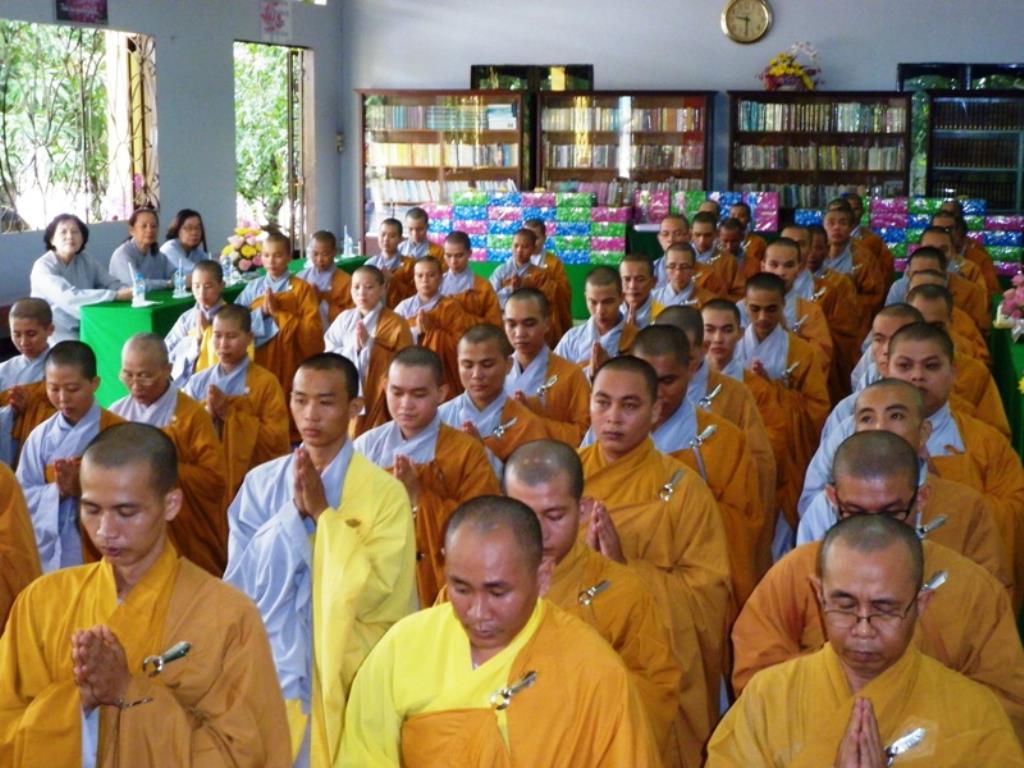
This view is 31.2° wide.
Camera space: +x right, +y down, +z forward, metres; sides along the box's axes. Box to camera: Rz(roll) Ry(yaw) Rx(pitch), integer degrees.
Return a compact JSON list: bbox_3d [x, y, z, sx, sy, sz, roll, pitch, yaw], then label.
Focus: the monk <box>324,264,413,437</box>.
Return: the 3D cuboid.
[{"bbox_3d":[-0.684,-0.074,9.022,0.450,1.028,0.530,3,9,16],"label":"monk"}]

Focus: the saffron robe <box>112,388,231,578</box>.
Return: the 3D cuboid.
[{"bbox_3d":[-1.166,0.445,6.310,0.500,0.882,0.520,3,9,19],"label":"saffron robe"}]

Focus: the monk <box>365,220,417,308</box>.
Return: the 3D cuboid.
[{"bbox_3d":[-0.734,-0.492,11.578,0.460,1.109,0.530,3,9,16],"label":"monk"}]

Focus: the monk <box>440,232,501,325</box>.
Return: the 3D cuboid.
[{"bbox_3d":[-0.298,-0.332,10.838,0.500,1.144,0.620,3,9,19],"label":"monk"}]

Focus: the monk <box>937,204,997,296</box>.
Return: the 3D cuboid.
[{"bbox_3d":[2.830,-0.500,11.852,0.520,1.215,0.620,3,8,16],"label":"monk"}]

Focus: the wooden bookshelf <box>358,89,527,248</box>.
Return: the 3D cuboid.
[{"bbox_3d":[-0.531,-1.343,14.775,1.379,2.027,0.360,3,8,16],"label":"wooden bookshelf"}]

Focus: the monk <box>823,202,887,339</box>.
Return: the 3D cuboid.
[{"bbox_3d":[2.052,-0.525,11.534,0.480,1.208,0.530,4,9,22],"label":"monk"}]

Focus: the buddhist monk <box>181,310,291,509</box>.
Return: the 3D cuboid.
[{"bbox_3d":[-1.124,0.158,7.627,0.500,1.077,0.620,3,8,16],"label":"buddhist monk"}]

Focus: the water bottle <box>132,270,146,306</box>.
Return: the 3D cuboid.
[{"bbox_3d":[-2.072,-0.531,10.200,0.066,0.200,0.066,0,8,0],"label":"water bottle"}]

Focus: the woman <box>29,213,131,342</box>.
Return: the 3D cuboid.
[{"bbox_3d":[-2.400,-0.352,10.271,0.550,1.201,0.750,-6,11,-38],"label":"woman"}]

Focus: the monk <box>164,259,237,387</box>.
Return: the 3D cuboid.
[{"bbox_3d":[-1.529,-0.113,9.432,0.480,1.098,0.620,3,8,16],"label":"monk"}]

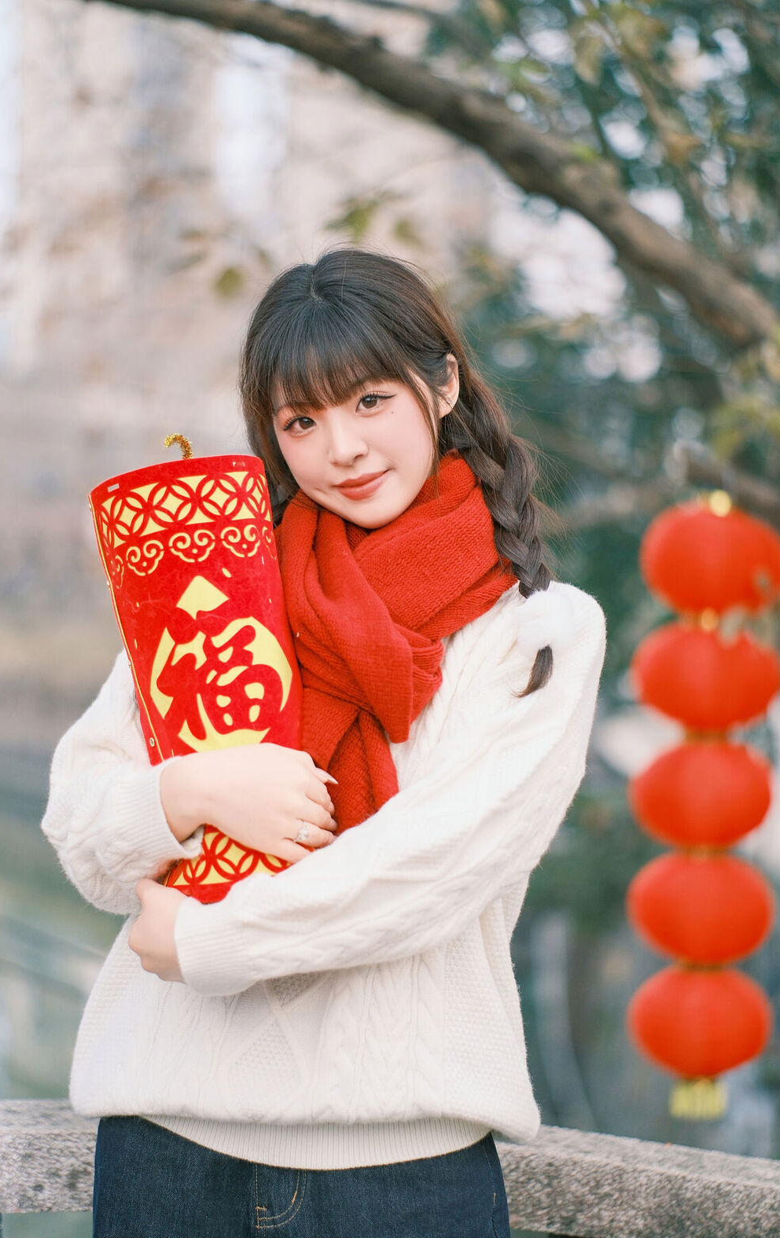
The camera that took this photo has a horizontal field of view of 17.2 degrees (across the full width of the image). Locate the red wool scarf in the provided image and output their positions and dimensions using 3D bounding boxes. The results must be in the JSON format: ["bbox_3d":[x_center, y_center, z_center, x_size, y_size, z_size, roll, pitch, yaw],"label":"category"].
[{"bbox_3d":[0.003,0.030,2.190,0.215,0.345,0.235,1,1,6],"label":"red wool scarf"}]

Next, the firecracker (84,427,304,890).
[{"bbox_3d":[-0.148,0.054,2.100,0.145,0.365,0.137,-9,6,-7],"label":"firecracker"}]

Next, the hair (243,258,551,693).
[{"bbox_3d":[0.008,-0.128,2.230,0.240,0.390,0.235,-10,1,14],"label":"hair"}]

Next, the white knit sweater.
[{"bbox_3d":[-0.050,0.200,2.165,0.465,0.495,0.330,2,1,6],"label":"white knit sweater"}]

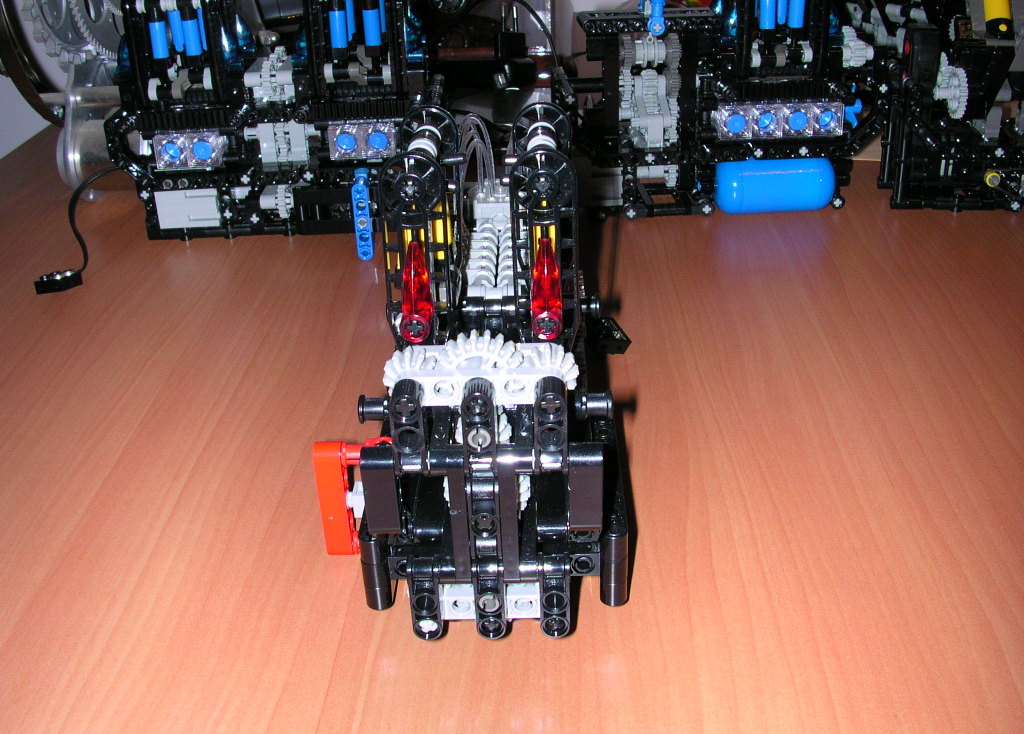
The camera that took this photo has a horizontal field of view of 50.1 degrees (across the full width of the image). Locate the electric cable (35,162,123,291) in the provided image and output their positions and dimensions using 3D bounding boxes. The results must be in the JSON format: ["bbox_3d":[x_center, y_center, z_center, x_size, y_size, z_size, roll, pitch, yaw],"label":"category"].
[{"bbox_3d":[-0.219,-0.073,0.549,0.033,0.041,0.095,-2,25,0],"label":"electric cable"}]

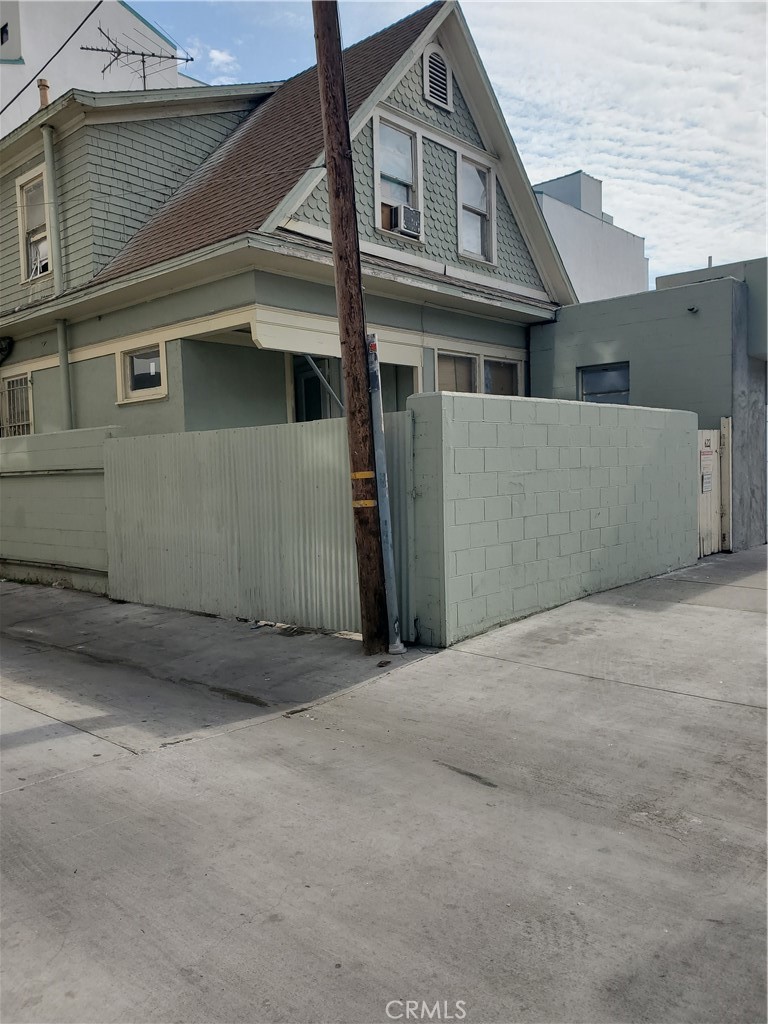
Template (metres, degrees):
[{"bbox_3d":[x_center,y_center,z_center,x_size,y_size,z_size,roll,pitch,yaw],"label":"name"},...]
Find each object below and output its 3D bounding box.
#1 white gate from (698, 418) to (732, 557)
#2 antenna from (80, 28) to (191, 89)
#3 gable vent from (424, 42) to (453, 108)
[{"bbox_3d":[4.425,-0.342,10.369,0.120,1.870,1.250,2,5,42],"label":"white gate"},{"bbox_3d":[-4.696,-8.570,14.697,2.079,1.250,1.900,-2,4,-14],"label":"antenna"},{"bbox_3d":[0.753,-6.028,10.624,0.090,0.821,0.650,2,5,42],"label":"gable vent"}]

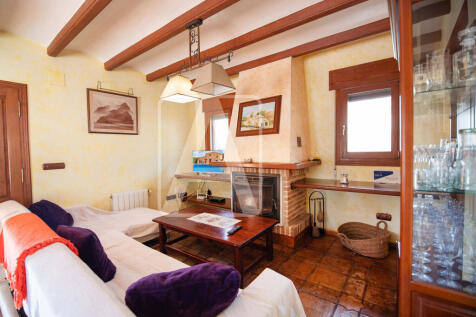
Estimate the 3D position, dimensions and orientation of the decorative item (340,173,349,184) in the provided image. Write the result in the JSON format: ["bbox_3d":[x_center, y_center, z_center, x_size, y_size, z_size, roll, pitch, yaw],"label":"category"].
[{"bbox_3d":[1.415,0.261,2.628,0.090,0.146,0.090,2,3,37],"label":"decorative item"}]

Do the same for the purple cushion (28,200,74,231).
[{"bbox_3d":[-1.811,0.538,1.928,0.432,0.396,0.156,2,41,37],"label":"purple cushion"}]

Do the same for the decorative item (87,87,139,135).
[{"bbox_3d":[-2.092,-0.762,3.398,0.031,0.684,0.780,2,3,37],"label":"decorative item"}]

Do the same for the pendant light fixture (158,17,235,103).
[{"bbox_3d":[-0.453,-1.063,2.121,0.972,0.768,0.318,2,3,37],"label":"pendant light fixture"}]

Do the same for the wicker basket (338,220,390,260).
[{"bbox_3d":[1.488,0.939,2.362,0.534,0.314,0.492,2,3,37],"label":"wicker basket"}]

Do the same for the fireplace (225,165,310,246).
[{"bbox_3d":[0.409,0.571,3.054,1.224,0.996,0.732,2,3,37],"label":"fireplace"}]

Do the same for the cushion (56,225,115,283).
[{"bbox_3d":[-0.995,0.537,1.216,0.432,0.396,0.162,2,30,37],"label":"cushion"}]

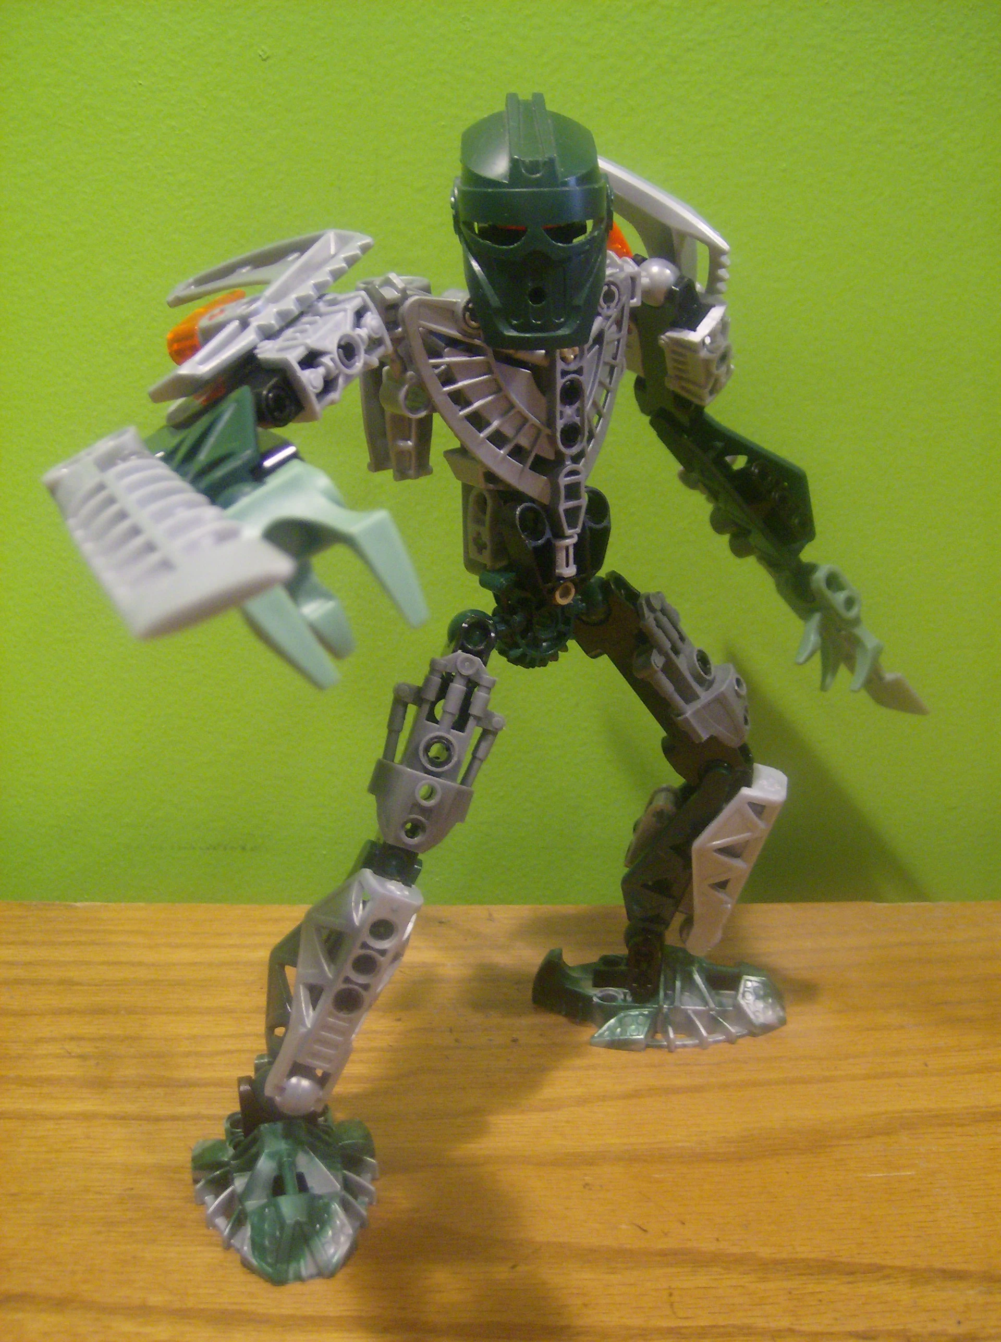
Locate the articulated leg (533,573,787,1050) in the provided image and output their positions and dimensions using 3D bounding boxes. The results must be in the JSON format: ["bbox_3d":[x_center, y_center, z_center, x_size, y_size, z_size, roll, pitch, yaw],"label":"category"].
[{"bbox_3d":[0.038,0.034,0.329,0.065,0.126,0.078,1,12,7],"label":"articulated leg"}]

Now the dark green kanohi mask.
[{"bbox_3d":[0.006,-0.082,0.255,0.030,0.046,0.029,-3,20,-1],"label":"dark green kanohi mask"}]

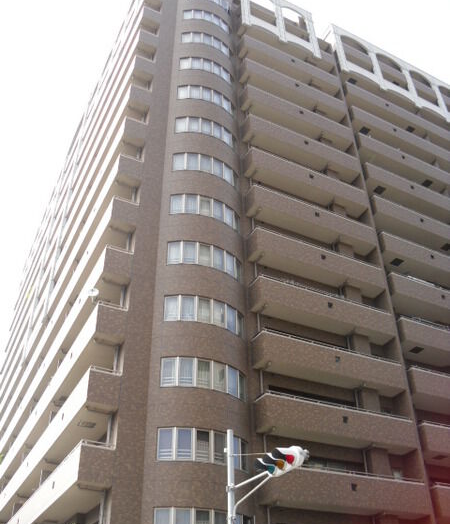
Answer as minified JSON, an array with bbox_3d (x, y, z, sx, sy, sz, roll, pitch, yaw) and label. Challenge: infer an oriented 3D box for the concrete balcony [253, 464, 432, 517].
[{"bbox_3d":[4.767,9.038,23.543,7.583,1.406,1.015,16,-41,-21],"label":"concrete balcony"}]

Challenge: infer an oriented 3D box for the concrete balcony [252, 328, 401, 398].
[{"bbox_3d":[4.784,4.686,27.011,7.583,1.406,1.015,16,-41,-21],"label":"concrete balcony"}]

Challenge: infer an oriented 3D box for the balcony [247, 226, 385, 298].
[{"bbox_3d":[4.740,0.169,30.578,7.583,1.406,1.015,16,-41,-21],"label":"balcony"}]

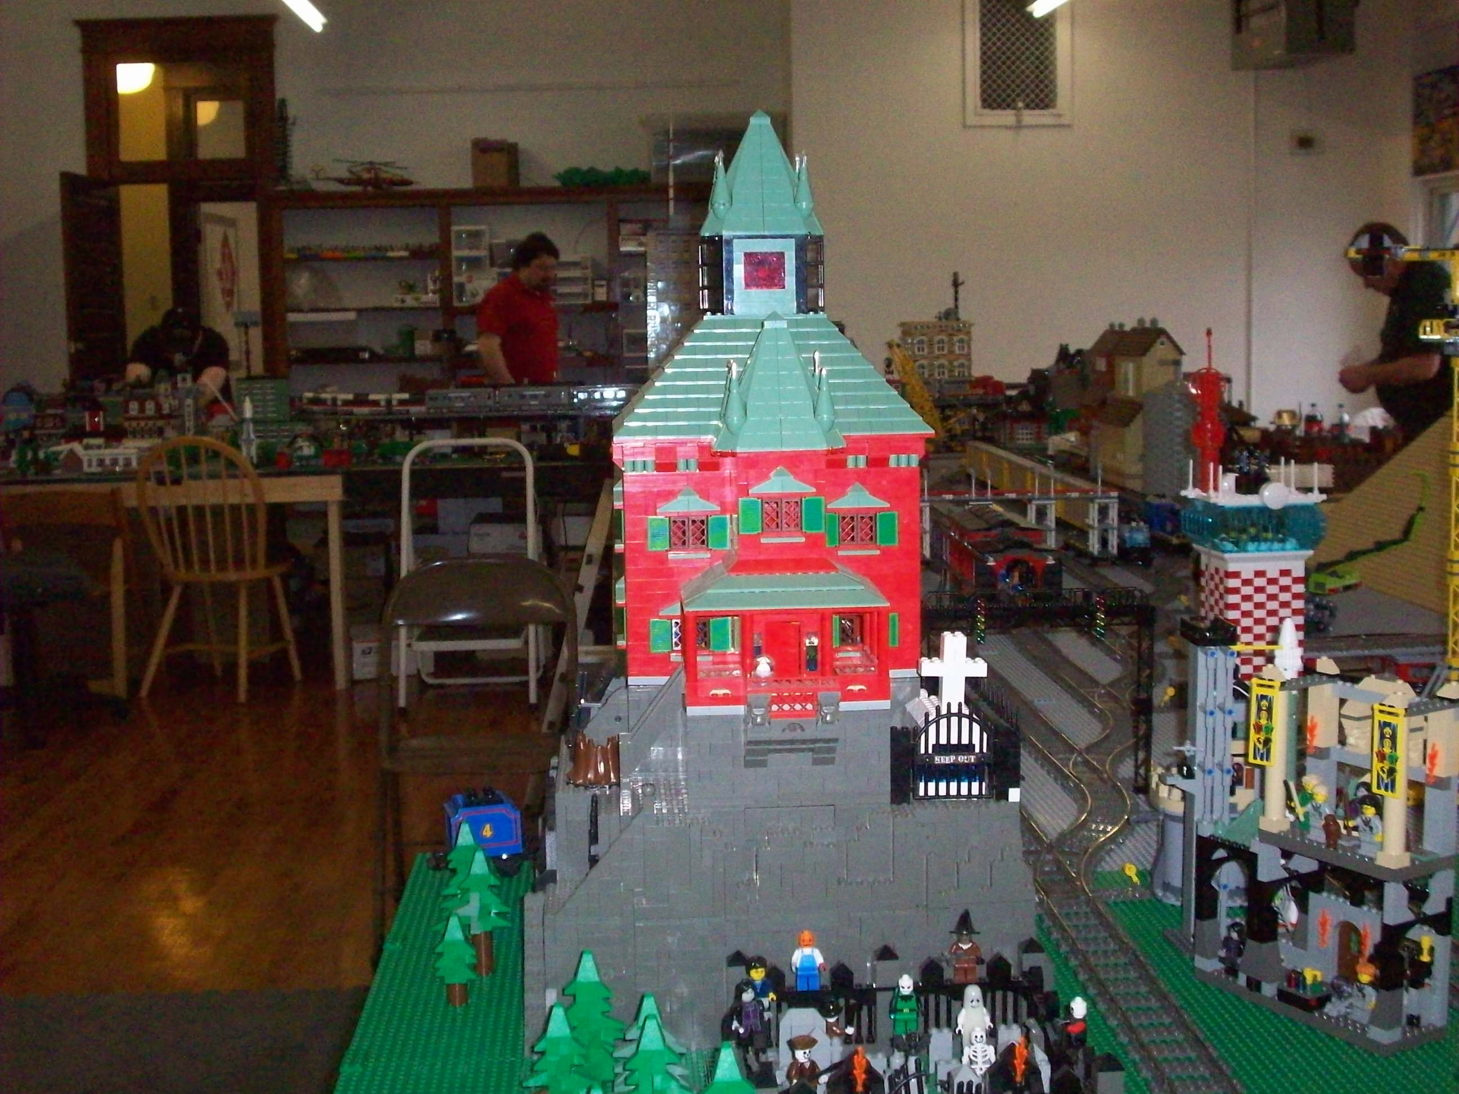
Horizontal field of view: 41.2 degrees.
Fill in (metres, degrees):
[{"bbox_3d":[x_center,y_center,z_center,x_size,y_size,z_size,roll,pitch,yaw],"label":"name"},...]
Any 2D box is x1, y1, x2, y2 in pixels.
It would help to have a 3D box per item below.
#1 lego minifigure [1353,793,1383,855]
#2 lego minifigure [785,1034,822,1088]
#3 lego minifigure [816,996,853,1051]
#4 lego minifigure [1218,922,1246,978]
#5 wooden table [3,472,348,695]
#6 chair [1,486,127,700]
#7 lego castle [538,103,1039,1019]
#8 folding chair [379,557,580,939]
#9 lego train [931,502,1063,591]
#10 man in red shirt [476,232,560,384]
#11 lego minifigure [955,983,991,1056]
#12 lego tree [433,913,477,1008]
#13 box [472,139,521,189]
[{"bbox_3d":[0.446,0.194,1.353,0.017,0.041,0.025,-6,9,-31],"label":"lego minifigure"},{"bbox_3d":[0.049,0.343,1.273,0.025,0.046,0.018,-4,8,-21],"label":"lego minifigure"},{"bbox_3d":[0.071,0.329,1.320,0.025,0.043,0.016,-1,8,-3],"label":"lego minifigure"},{"bbox_3d":[0.389,0.311,1.498,0.017,0.044,0.024,-6,9,-38],"label":"lego minifigure"},{"bbox_3d":[-2.267,0.101,7.194,1.700,0.760,0.850,-2,7,-9],"label":"wooden table"},{"bbox_3d":[-2.418,0.142,7.056,0.470,0.770,0.490,-2,8,-8],"label":"chair"},{"bbox_3d":[0.024,-0.002,1.512,0.367,0.676,0.376,-1,7,-3],"label":"lego castle"},{"bbox_3d":[-0.551,0.446,4.311,0.450,0.775,0.510,-1,7,-1],"label":"folding chair"},{"bbox_3d":[0.480,-0.004,3.620,0.158,0.136,0.620,-1,7,-3],"label":"lego train"},{"bbox_3d":[-1.040,-0.686,9.519,0.360,1.700,0.520,6,10,42],"label":"man in red shirt"},{"bbox_3d":[0.167,0.323,1.325,0.025,0.047,0.016,-1,8,-3],"label":"lego minifigure"},{"bbox_3d":[-0.207,0.311,1.466,0.032,0.072,0.032,-1,8,-3],"label":"lego tree"},{"bbox_3d":[-1.196,-1.960,9.924,0.200,0.250,0.220,0,8,9],"label":"box"}]

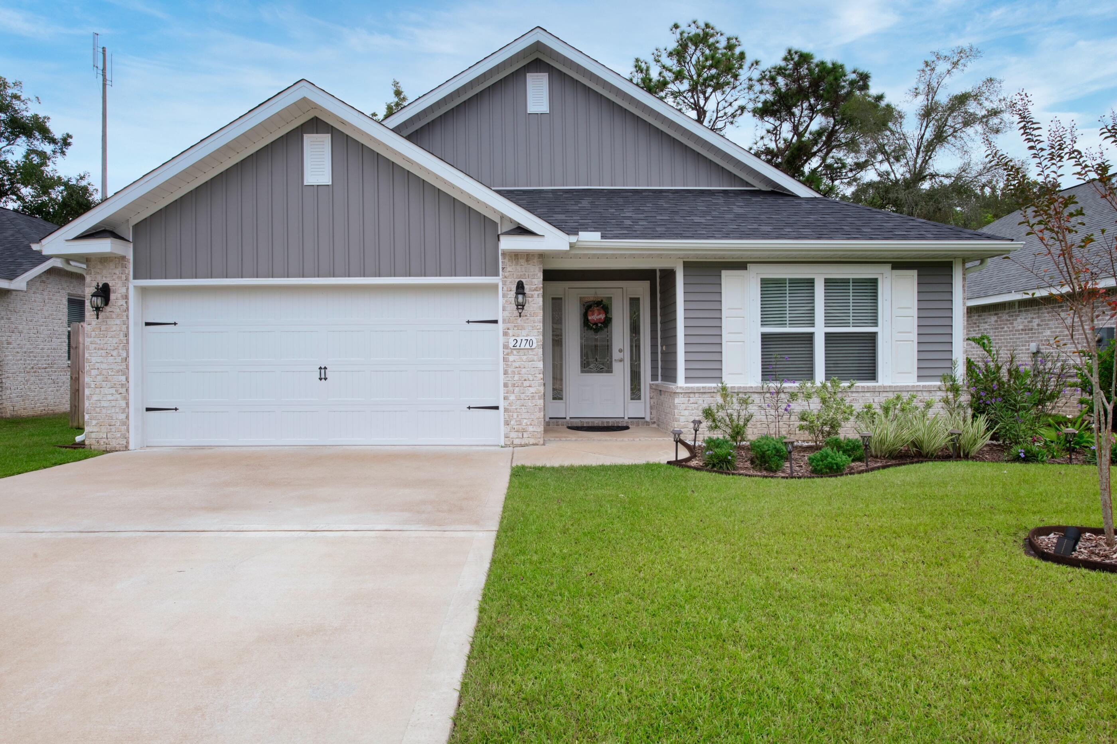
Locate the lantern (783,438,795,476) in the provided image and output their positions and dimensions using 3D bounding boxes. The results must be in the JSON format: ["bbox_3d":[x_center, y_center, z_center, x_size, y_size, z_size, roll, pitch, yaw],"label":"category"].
[{"bbox_3d":[2.269,0.835,7.020,0.120,0.375,0.120,-1,1,-3],"label":"lantern"}]

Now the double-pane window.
[{"bbox_3d":[3.664,-0.607,10.020,1.700,1.530,0.100,0,0,0],"label":"double-pane window"}]

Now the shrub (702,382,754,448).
[{"bbox_3d":[2.248,0.572,9.450,0.680,0.850,0.600,-1,1,-3],"label":"shrub"}]

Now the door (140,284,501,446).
[{"bbox_3d":[-3.232,-0.087,9.770,4.840,2.140,0.060,-1,1,-3],"label":"door"}]

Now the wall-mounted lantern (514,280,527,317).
[{"bbox_3d":[-0.497,-0.956,9.340,0.160,0.490,0.270,0,0,0],"label":"wall-mounted lantern"}]

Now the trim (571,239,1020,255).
[{"bbox_3d":[3.183,-1.671,9.550,6.050,0.200,0.150,0,0,0],"label":"trim"}]

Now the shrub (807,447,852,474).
[{"bbox_3d":[2.929,0.951,7.700,0.460,0.280,0.430,0,0,0],"label":"shrub"}]

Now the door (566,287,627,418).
[{"bbox_3d":[0.596,-0.297,11.200,0.914,2.030,0.050,-1,1,-3],"label":"door"}]

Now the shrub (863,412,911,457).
[{"bbox_3d":[3.901,0.749,8.450,0.530,0.530,0.520,0,0,0],"label":"shrub"}]

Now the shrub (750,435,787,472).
[{"bbox_3d":[2.304,0.887,7.800,0.400,0.380,0.400,0,0,0],"label":"shrub"}]

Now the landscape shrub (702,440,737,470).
[{"bbox_3d":[1.728,0.886,7.660,0.380,0.300,0.400,-1,1,-3],"label":"landscape shrub"}]

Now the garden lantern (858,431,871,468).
[{"bbox_3d":[3.327,0.844,7.750,0.130,0.400,0.130,0,0,0],"label":"garden lantern"}]

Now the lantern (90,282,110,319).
[{"bbox_3d":[-6.005,-0.926,9.340,0.160,0.485,0.270,0,0,0],"label":"lantern"}]

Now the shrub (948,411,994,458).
[{"bbox_3d":[4.750,0.724,8.220,0.540,0.530,0.500,-1,1,-3],"label":"shrub"}]

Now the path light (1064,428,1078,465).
[{"bbox_3d":[5.743,0.832,8.000,0.130,0.410,0.130,0,0,0],"label":"path light"}]

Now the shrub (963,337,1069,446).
[{"bbox_3d":[6.374,0.230,9.900,1.300,1.480,1.150,0,0,0],"label":"shrub"}]

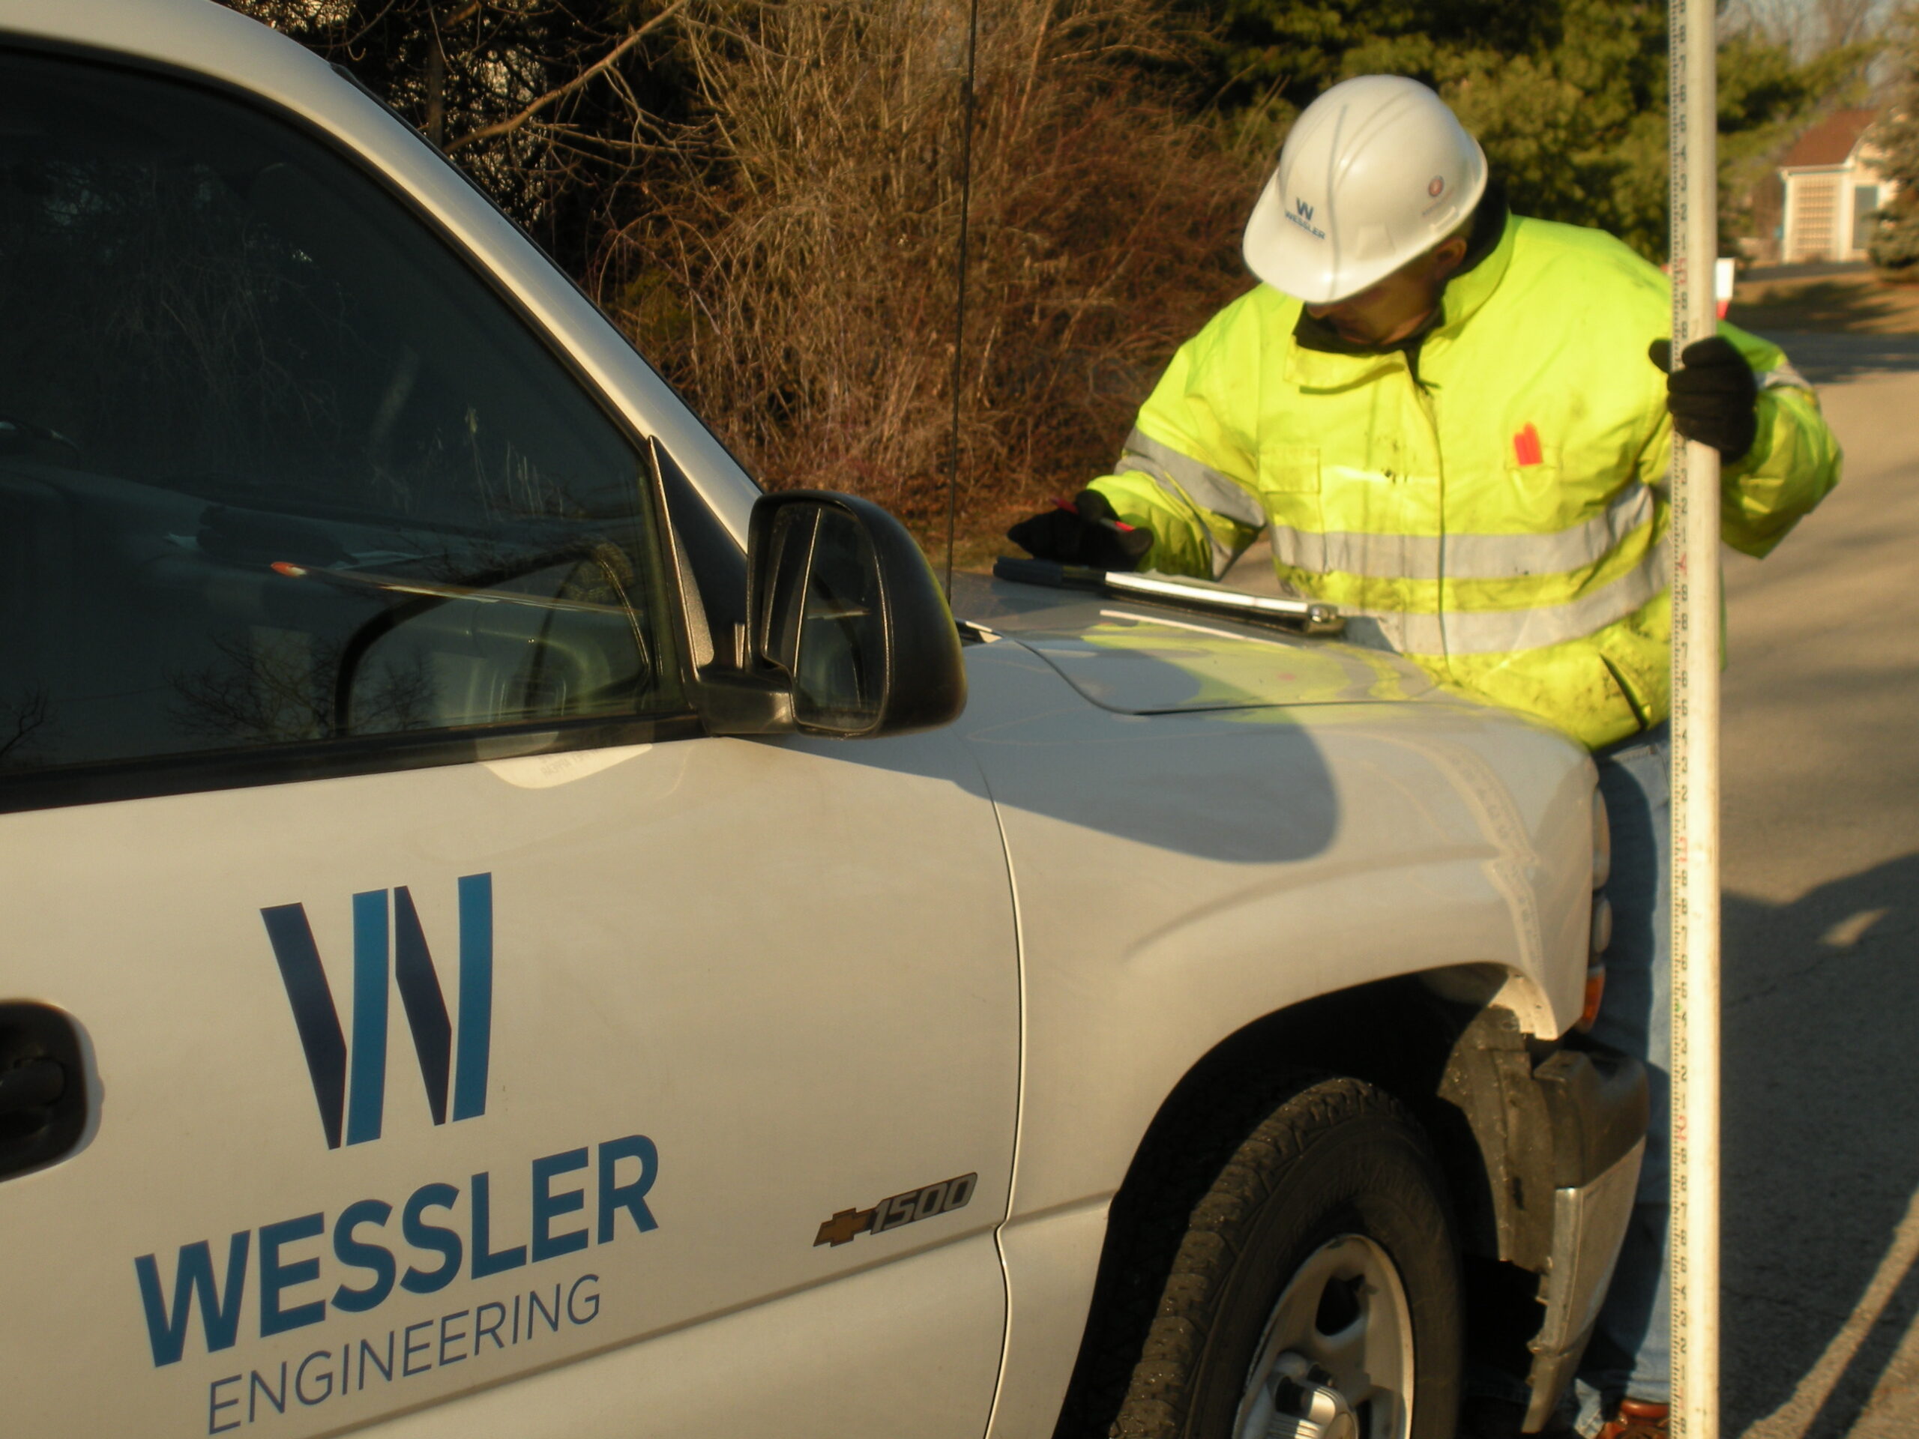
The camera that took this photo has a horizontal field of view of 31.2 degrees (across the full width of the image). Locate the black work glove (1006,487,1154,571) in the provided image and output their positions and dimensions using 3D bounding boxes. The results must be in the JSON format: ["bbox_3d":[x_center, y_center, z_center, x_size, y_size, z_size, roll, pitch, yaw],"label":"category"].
[{"bbox_3d":[0.140,-0.222,4.000,0.175,0.095,0.105,-2,9,-21],"label":"black work glove"}]

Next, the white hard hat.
[{"bbox_3d":[0.452,-0.607,3.860,0.232,0.155,0.295,29,65,34],"label":"white hard hat"}]

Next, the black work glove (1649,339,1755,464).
[{"bbox_3d":[0.786,-0.337,3.620,0.105,0.130,0.120,7,11,37],"label":"black work glove"}]

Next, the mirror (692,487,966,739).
[{"bbox_3d":[-0.105,-0.084,2.680,0.245,0.192,0.135,8,11,40],"label":"mirror"}]

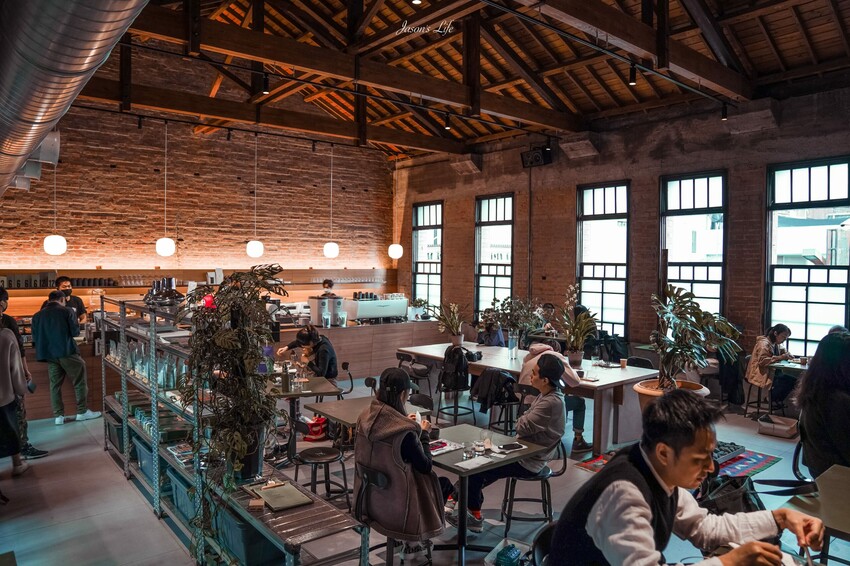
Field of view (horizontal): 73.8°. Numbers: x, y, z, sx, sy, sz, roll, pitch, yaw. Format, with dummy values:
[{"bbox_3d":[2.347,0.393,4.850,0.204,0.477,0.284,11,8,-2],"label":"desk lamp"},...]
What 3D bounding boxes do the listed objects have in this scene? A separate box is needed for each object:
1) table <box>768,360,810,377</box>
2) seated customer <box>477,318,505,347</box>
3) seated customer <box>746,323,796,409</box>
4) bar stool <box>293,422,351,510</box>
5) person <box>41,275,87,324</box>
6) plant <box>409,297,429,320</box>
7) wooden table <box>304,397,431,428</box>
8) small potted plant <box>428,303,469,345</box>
[{"bbox_3d":[4.988,1.440,7.382,0.680,0.720,0.750,-2,4,-43],"label":"table"},{"bbox_3d":[1.133,1.147,9.732,0.750,1.270,0.500,-1,3,-42],"label":"seated customer"},{"bbox_3d":[4.869,1.198,7.990,0.470,1.220,0.680,-1,3,-42],"label":"seated customer"},{"bbox_3d":[-0.908,1.530,4.810,0.460,0.770,0.410,-2,4,-43],"label":"bar stool"},{"bbox_3d":[-5.165,0.771,8.093,0.540,1.740,0.360,-2,3,-38],"label":"person"},{"bbox_3d":[-0.147,0.526,11.247,0.320,0.433,0.280,-1,3,-42],"label":"plant"},{"bbox_3d":[-0.548,1.534,5.292,0.760,0.720,0.780,-2,4,-43],"label":"wooden table"},{"bbox_3d":[0.391,0.677,9.031,0.480,0.733,0.520,-1,3,-42],"label":"small potted plant"}]

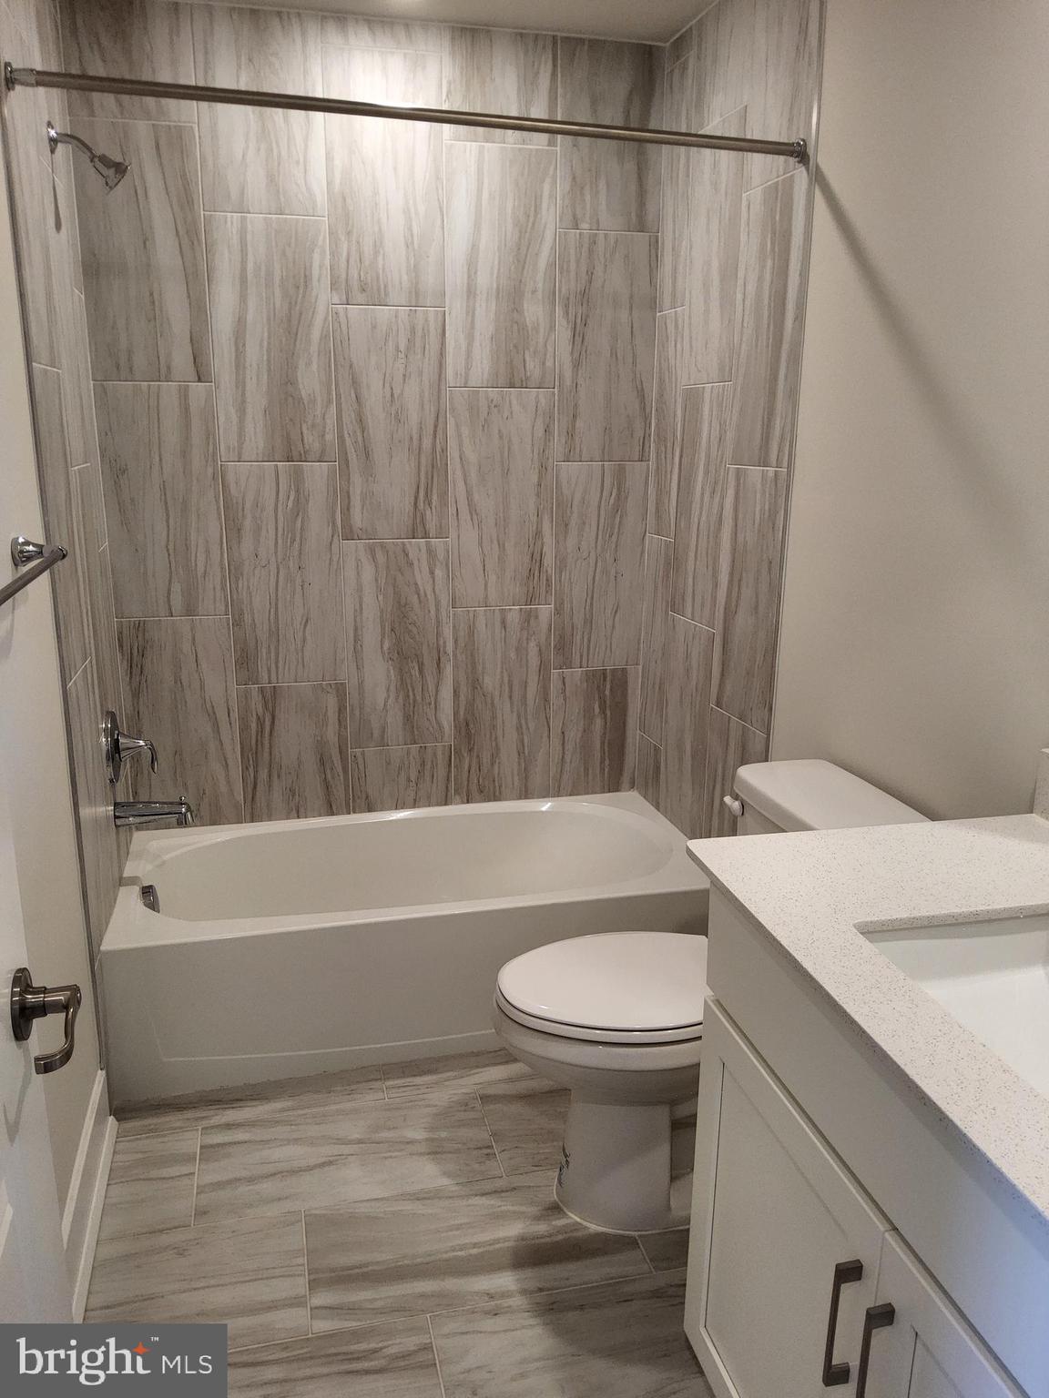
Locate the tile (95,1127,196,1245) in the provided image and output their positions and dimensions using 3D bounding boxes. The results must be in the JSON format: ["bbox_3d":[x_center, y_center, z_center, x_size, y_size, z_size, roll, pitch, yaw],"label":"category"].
[{"bbox_3d":[-0.760,0.990,2.067,0.178,0.010,0.298,-3,15,-13],"label":"tile"}]

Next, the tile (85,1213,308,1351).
[{"bbox_3d":[-0.589,1.065,1.814,0.389,0.010,0.301,-3,15,-13],"label":"tile"}]

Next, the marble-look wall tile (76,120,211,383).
[{"bbox_3d":[-0.952,-1.109,2.531,0.297,0.605,0.010,-3,15,-13],"label":"marble-look wall tile"}]

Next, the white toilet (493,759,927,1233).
[{"bbox_3d":[0.307,0.583,1.957,0.727,0.806,0.430,-3,15,-14],"label":"white toilet"}]

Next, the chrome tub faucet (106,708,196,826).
[{"bbox_3d":[-0.917,0.173,2.479,0.188,0.298,0.174,-3,15,-14],"label":"chrome tub faucet"}]

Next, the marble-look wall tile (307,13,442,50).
[{"bbox_3d":[-0.352,-1.658,2.516,0.299,0.066,0.010,-3,15,-13],"label":"marble-look wall tile"}]

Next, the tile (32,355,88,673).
[{"bbox_3d":[-0.937,-0.352,2.049,0.010,0.606,0.302,-3,15,-14],"label":"tile"}]

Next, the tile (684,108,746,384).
[{"bbox_3d":[0.465,-1.090,2.494,0.010,0.605,0.310,-3,15,-14],"label":"tile"}]

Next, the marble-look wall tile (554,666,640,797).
[{"bbox_3d":[0.223,0.101,3.120,0.292,0.403,0.010,-3,15,-14],"label":"marble-look wall tile"}]

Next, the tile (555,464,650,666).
[{"bbox_3d":[0.226,-0.389,2.993,0.292,0.605,0.010,-3,15,-14],"label":"tile"}]

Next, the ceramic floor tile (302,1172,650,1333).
[{"bbox_3d":[-0.098,1.038,1.930,0.616,0.010,0.301,-3,15,-13],"label":"ceramic floor tile"}]

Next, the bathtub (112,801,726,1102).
[{"bbox_3d":[-0.279,0.604,2.755,1.509,0.386,0.721,-3,15,-13],"label":"bathtub"}]

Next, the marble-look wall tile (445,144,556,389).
[{"bbox_3d":[-0.059,-1.162,2.742,0.305,0.611,0.010,-3,15,-13],"label":"marble-look wall tile"}]

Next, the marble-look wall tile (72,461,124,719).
[{"bbox_3d":[-1.026,-0.234,2.401,0.010,0.614,0.302,-3,15,-15],"label":"marble-look wall tile"}]

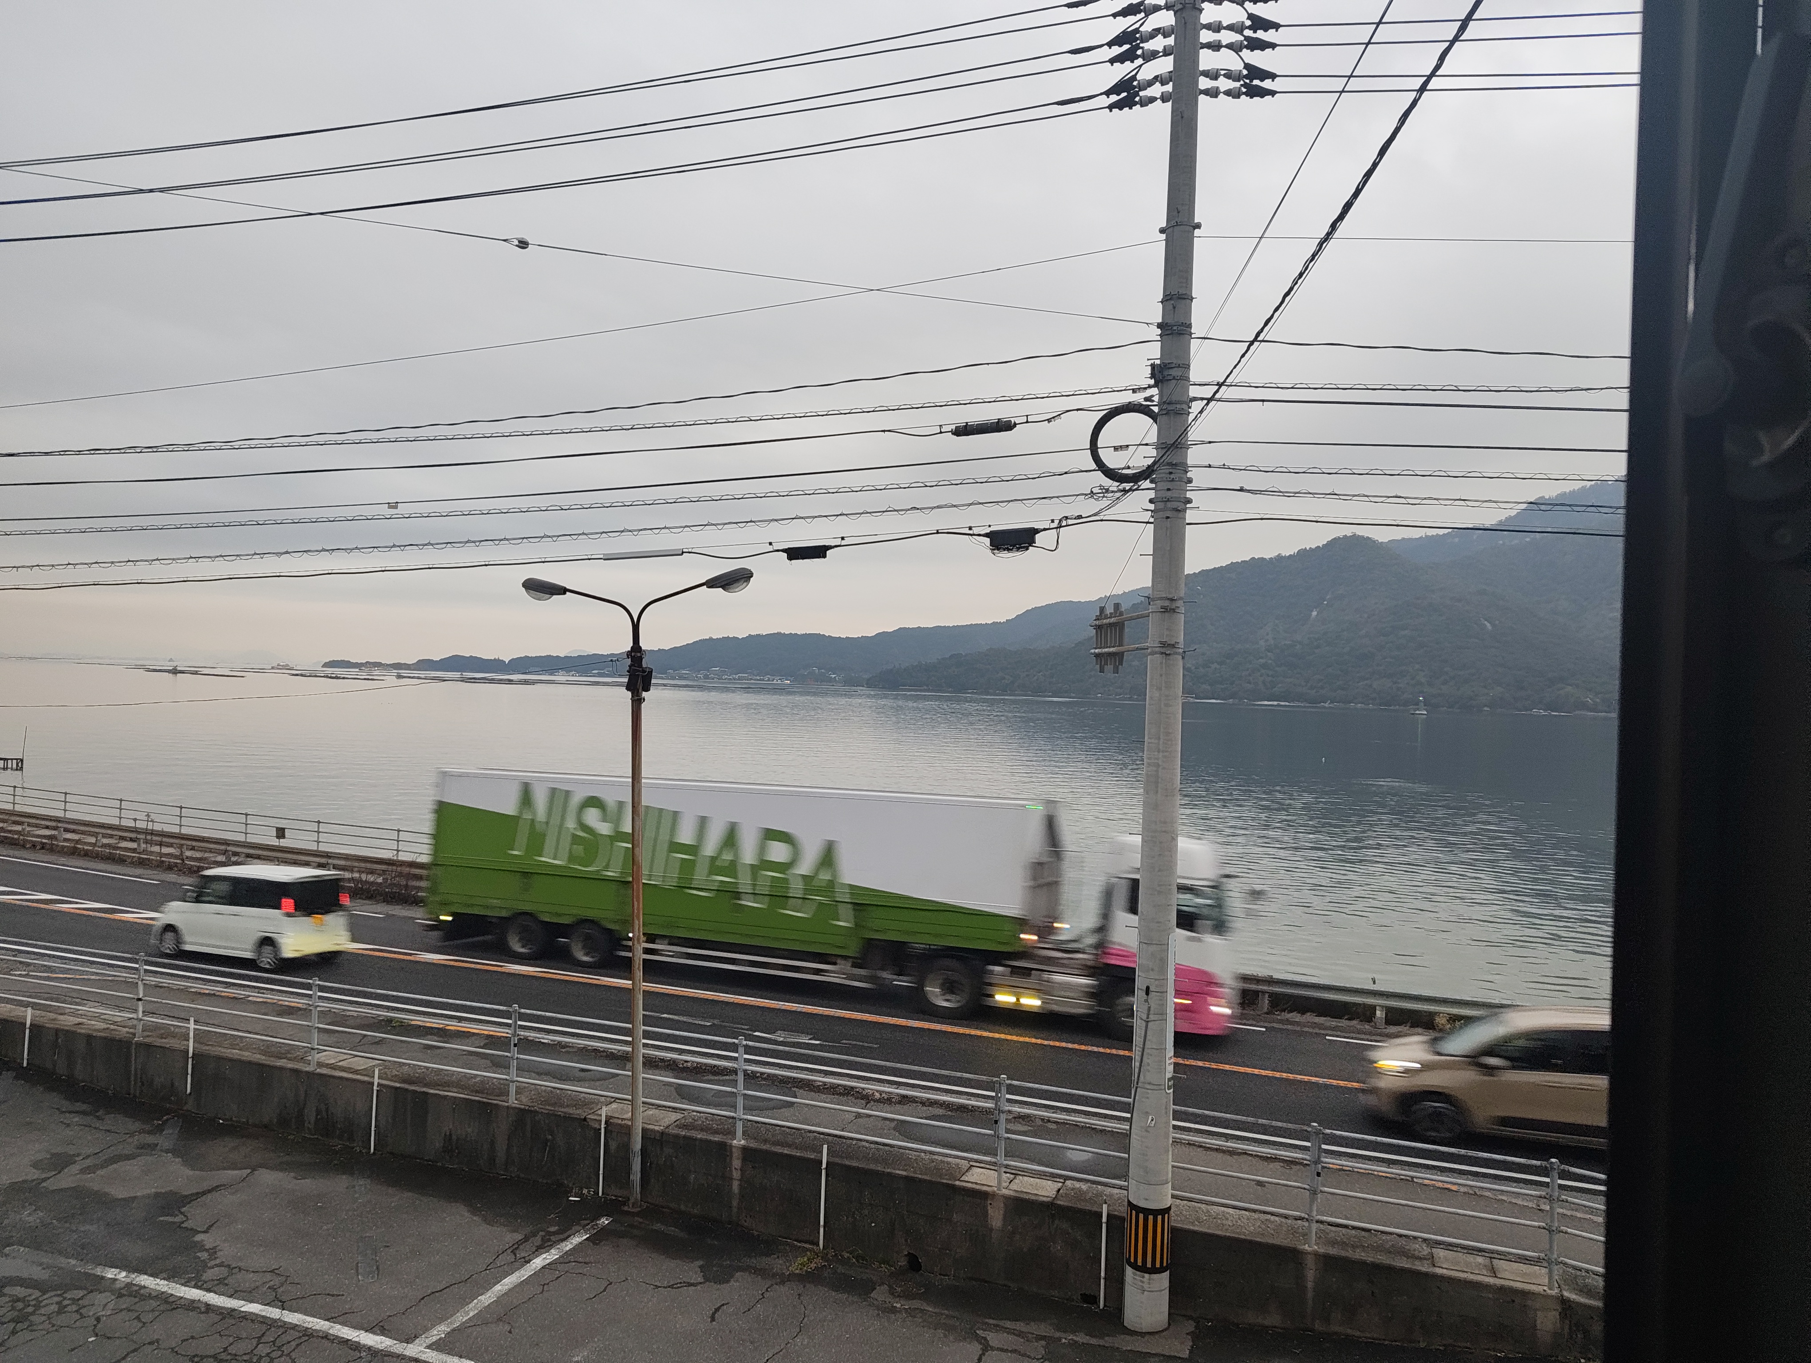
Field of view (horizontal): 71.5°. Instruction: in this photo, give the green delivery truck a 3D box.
[{"bbox_3d":[-3.383,3.820,24.906,12.921,3.760,2.490,1,0,22],"label":"green delivery truck"}]

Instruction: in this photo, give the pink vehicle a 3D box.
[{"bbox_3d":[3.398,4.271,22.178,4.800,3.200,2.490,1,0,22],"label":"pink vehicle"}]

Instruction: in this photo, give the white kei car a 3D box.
[{"bbox_3d":[-12.976,4.553,24.999,3.400,1.770,1.475,1,0,22],"label":"white kei car"}]

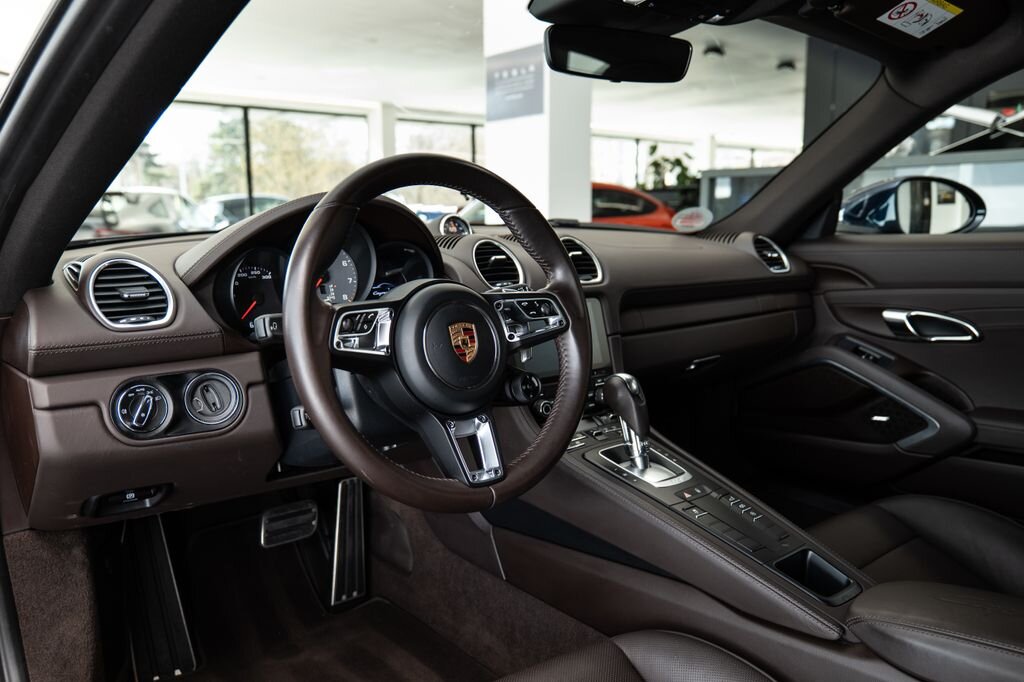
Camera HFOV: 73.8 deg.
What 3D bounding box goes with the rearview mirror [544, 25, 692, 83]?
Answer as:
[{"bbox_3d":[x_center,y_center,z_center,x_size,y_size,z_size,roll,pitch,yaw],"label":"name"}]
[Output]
[{"bbox_3d":[0.149,-0.410,0.981,0.230,0.067,0.035,-2,13,-20],"label":"rearview mirror"}]

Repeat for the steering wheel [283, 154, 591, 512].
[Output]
[{"bbox_3d":[-0.063,-0.009,0.698,0.362,0.362,0.090,-6,-6,-40],"label":"steering wheel"}]

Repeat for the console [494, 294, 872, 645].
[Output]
[{"bbox_3d":[0.221,0.124,0.929,0.240,0.310,0.550,-6,9,-40],"label":"console"}]

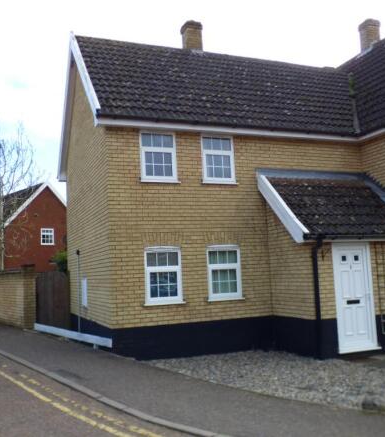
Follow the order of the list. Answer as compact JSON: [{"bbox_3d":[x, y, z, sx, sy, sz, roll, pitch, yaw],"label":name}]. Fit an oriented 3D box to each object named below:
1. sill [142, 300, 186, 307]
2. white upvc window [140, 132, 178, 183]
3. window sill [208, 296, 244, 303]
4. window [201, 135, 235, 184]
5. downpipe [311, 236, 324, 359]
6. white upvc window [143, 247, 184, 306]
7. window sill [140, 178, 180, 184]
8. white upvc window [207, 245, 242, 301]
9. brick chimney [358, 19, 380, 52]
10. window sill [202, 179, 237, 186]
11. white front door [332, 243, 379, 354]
[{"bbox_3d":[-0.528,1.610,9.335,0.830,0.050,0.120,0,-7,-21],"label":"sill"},{"bbox_3d":[-0.671,-1.204,9.655,0.760,1.016,0.100,0,-7,-21],"label":"white upvc window"},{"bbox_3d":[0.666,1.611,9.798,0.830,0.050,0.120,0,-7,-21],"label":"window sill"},{"bbox_3d":[0.540,-1.210,10.134,0.747,1.017,0.100,0,-7,-21],"label":"window"},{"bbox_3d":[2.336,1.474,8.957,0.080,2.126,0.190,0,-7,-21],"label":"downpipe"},{"bbox_3d":[-0.556,1.100,9.403,0.772,1.108,0.100,0,-7,-21],"label":"white upvc window"},{"bbox_3d":[-0.615,-0.729,9.573,0.824,0.066,0.130,0,-7,-21],"label":"window sill"},{"bbox_3d":[0.643,1.077,9.899,0.731,1.057,0.080,0,-7,-21],"label":"white upvc window"},{"bbox_3d":[5.625,-5.736,15.593,0.510,1.020,0.450,0,-7,-21],"label":"brick chimney"},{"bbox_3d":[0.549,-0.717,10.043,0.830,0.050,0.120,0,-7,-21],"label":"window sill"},{"bbox_3d":[3.057,1.461,9.167,0.910,2.032,0.100,0,-7,-21],"label":"white front door"}]

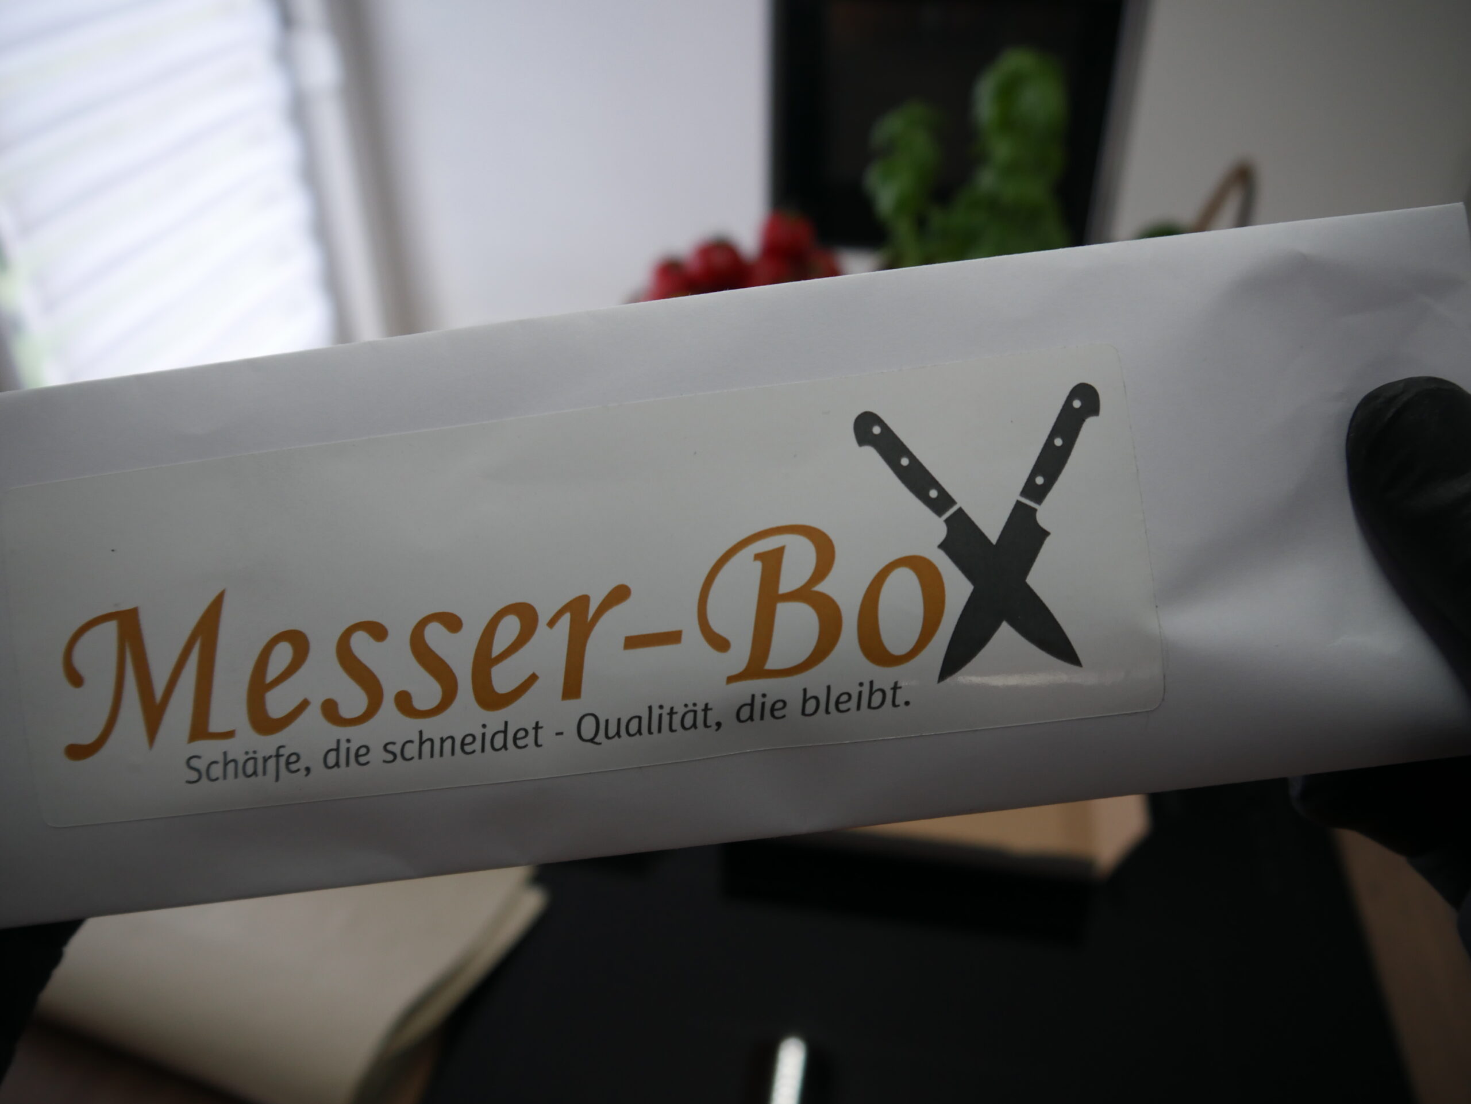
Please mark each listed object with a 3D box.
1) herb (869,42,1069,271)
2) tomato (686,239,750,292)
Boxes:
[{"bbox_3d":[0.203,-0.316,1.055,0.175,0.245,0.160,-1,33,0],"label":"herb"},{"bbox_3d":[-0.016,-0.250,1.050,0.051,0.047,0.051,-1,33,0],"label":"tomato"}]

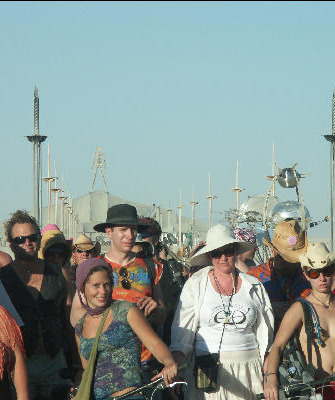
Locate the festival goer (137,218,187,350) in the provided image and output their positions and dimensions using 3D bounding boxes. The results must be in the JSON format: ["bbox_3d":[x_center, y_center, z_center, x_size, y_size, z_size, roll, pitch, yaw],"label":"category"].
[{"bbox_3d":[-0.065,1.000,20.000,0.520,1.760,0.400,0,-1,23],"label":"festival goer"}]

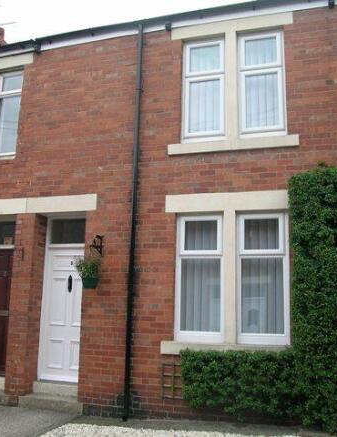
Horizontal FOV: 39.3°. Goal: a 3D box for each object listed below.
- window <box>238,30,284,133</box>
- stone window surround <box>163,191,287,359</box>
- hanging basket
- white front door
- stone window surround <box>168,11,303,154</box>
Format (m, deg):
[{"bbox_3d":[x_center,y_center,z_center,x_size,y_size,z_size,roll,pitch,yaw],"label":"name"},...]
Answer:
[{"bbox_3d":[1.320,-1.882,6.694,0.660,1.580,0.090,-2,-10,17],"label":"window"},{"bbox_3d":[0.827,0.729,6.286,1.830,2.170,0.190,-2,-10,17],"label":"stone window surround"},{"bbox_3d":[-1.066,0.885,6.458,0.230,0.165,0.230,1,-9,0],"label":"hanging basket"},{"bbox_3d":[-1.525,1.449,7.194,0.800,1.980,0.070,-2,-10,17],"label":"white front door"},{"bbox_3d":[0.901,-1.893,6.697,1.790,1.980,0.190,-2,-10,17],"label":"stone window surround"}]

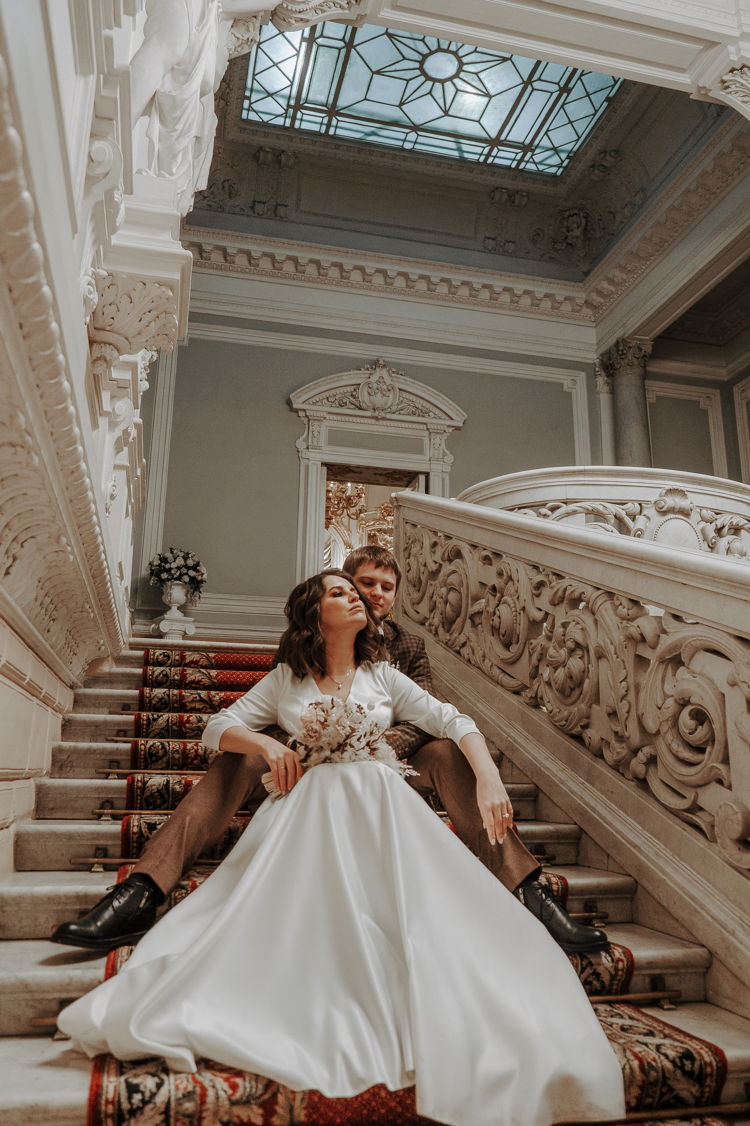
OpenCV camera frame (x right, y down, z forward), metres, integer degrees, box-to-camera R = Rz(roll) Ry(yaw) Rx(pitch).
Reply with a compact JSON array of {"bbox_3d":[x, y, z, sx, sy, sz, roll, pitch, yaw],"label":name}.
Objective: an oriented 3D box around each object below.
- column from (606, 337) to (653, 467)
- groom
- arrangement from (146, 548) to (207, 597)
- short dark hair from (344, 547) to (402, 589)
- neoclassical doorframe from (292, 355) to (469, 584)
[{"bbox_3d":[2.869,-0.573,9.230,0.500,4.085,0.500,4,-14,-13],"label":"column"},{"bbox_3d":[-0.165,0.418,2.400,1.249,1.131,0.928,4,-14,-13],"label":"groom"},{"bbox_3d":[-1.853,0.103,7.902,0.545,0.504,0.517,4,-14,-13],"label":"arrangement"},{"bbox_3d":[-0.009,0.025,2.780,0.180,0.170,0.200,8,-6,-12],"label":"short dark hair"},{"bbox_3d":[0.041,-0.453,8.781,1.917,3.606,0.320,4,-14,-13],"label":"neoclassical doorframe"}]

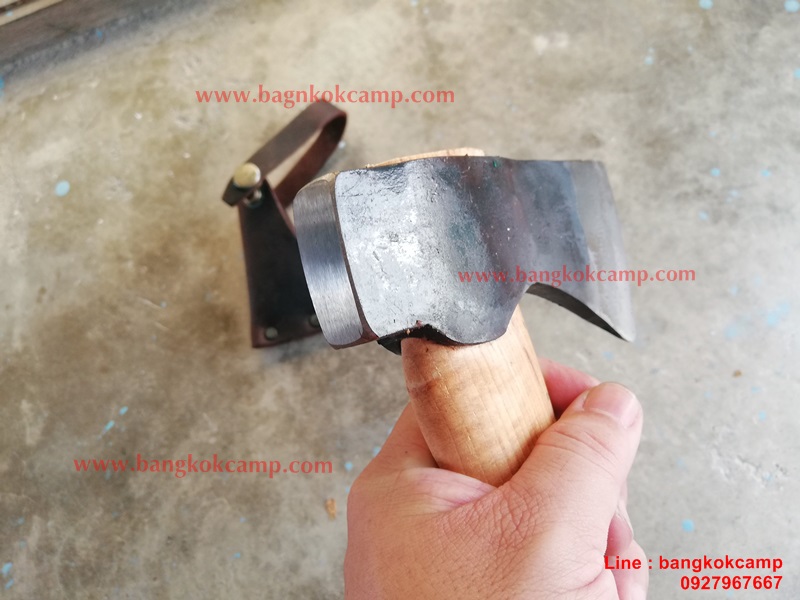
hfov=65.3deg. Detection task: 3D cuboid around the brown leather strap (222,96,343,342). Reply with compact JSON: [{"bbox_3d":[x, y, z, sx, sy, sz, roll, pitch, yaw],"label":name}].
[{"bbox_3d":[-0.064,-0.051,0.368,0.088,0.040,0.159,0,62,0],"label":"brown leather strap"}]

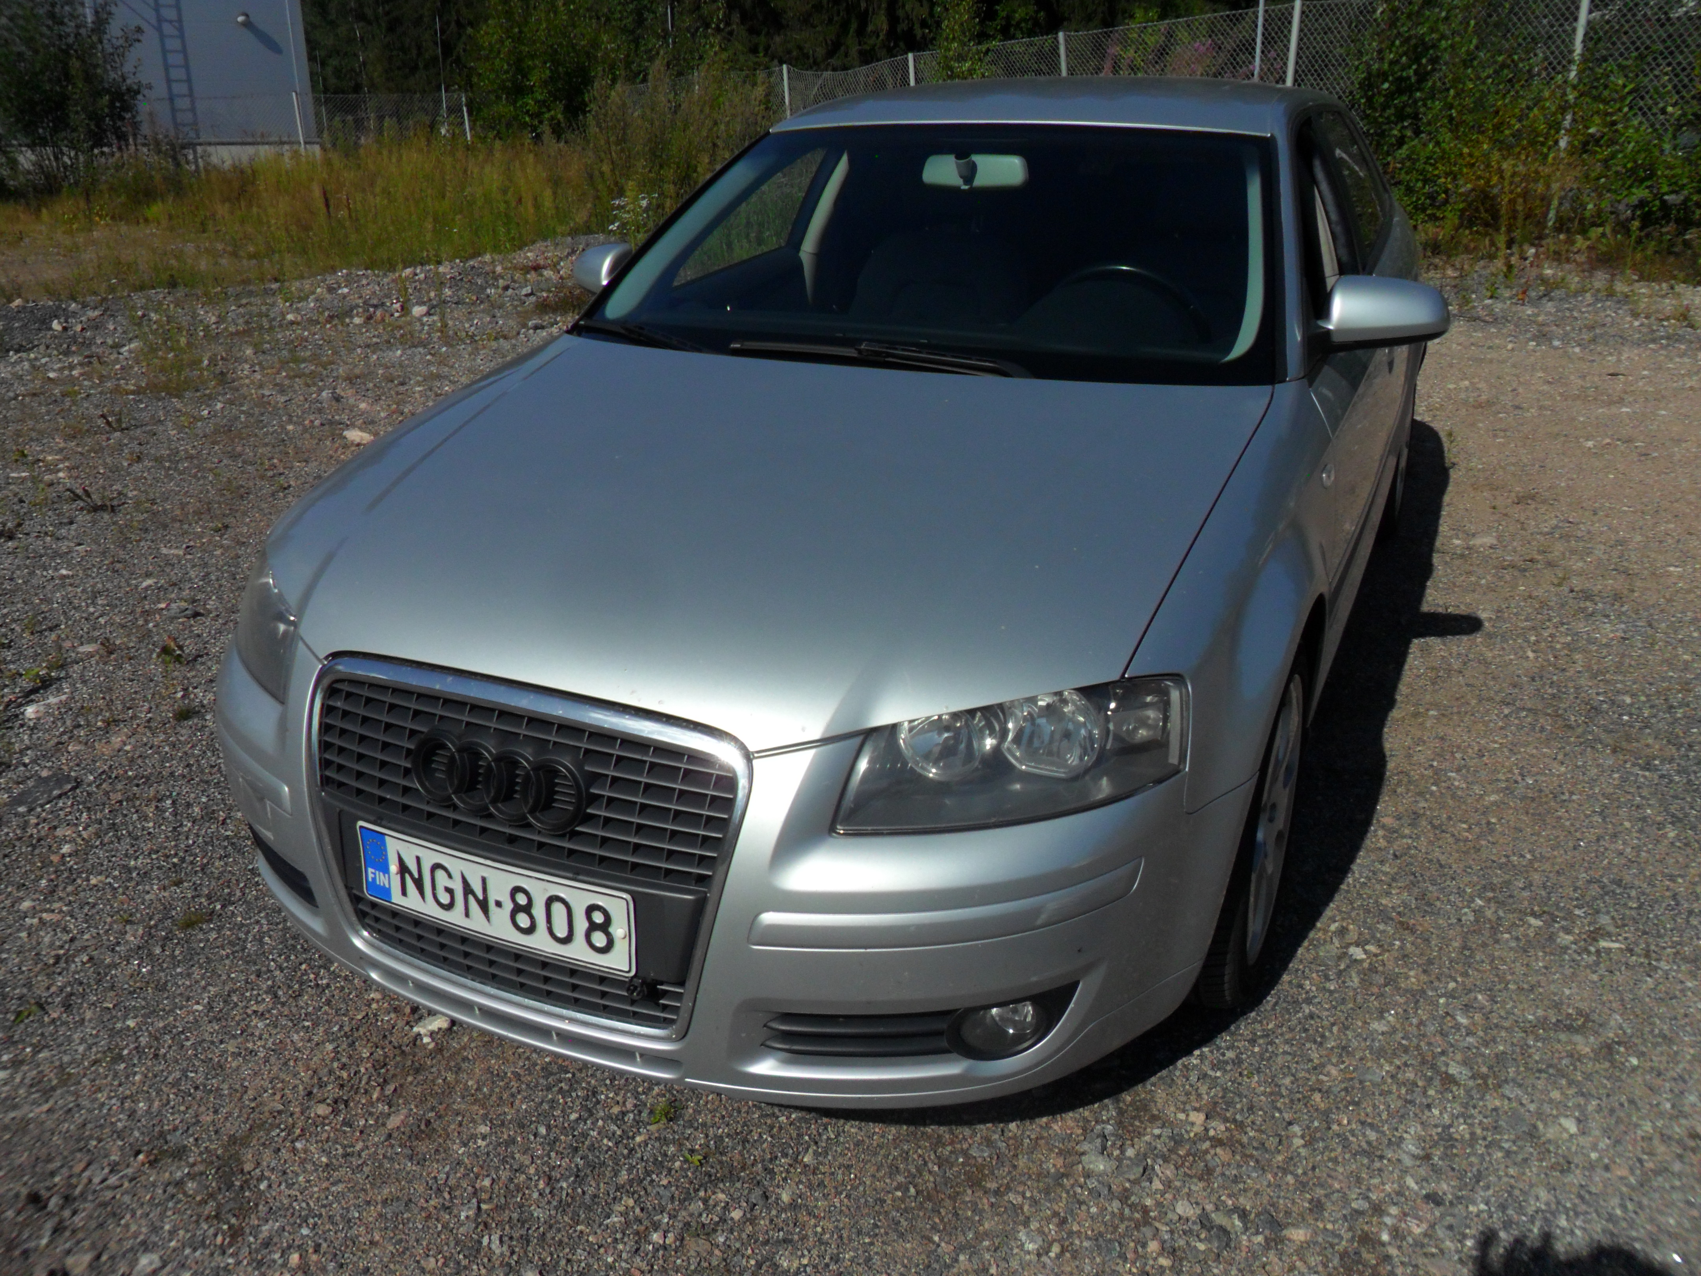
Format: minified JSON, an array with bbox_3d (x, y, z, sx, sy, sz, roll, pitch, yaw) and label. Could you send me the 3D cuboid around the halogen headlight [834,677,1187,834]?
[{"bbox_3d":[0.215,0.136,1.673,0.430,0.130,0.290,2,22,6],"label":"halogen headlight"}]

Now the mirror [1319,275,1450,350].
[{"bbox_3d":[1.029,-0.624,2.554,0.225,0.130,0.125,9,23,23],"label":"mirror"}]

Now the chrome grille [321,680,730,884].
[{"bbox_3d":[-0.433,0.180,1.725,0.620,0.190,0.075,9,11,23],"label":"chrome grille"}]

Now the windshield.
[{"bbox_3d":[0.175,-0.840,2.750,1.450,0.100,0.880,9,54,23],"label":"windshield"}]

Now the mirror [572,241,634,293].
[{"bbox_3d":[-0.579,-0.891,3.243,0.225,0.130,0.125,9,23,23],"label":"mirror"}]

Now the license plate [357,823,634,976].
[{"bbox_3d":[-0.464,0.336,1.728,0.442,0.118,0.014,9,20,23],"label":"license plate"}]

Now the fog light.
[{"bbox_3d":[0.194,0.488,1.685,0.118,0.093,0.065,6,22,16],"label":"fog light"}]

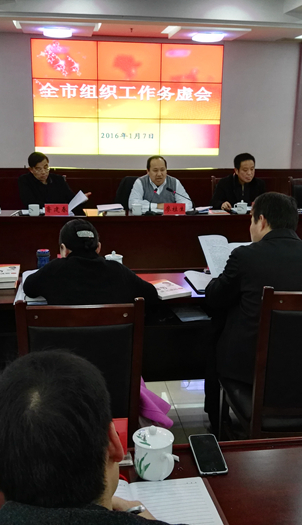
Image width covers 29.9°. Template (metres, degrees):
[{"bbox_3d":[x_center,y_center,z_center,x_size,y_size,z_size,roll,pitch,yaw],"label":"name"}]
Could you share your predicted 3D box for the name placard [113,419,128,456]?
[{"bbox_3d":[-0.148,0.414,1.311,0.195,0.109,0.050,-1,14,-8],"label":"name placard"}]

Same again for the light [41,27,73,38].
[{"bbox_3d":[-1.491,-3.691,9.078,0.460,0.110,0.460,-1,13,-8],"label":"light"}]

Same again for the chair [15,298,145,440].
[{"bbox_3d":[-0.258,0.556,2.120,0.440,1.020,0.530,-1,15,-8],"label":"chair"}]

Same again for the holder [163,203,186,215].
[{"bbox_3d":[0.204,-0.446,4.818,0.215,0.108,0.050,-1,13,-8],"label":"holder"}]

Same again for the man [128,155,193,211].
[{"bbox_3d":[0.054,-0.403,5.405,0.590,1.200,0.780,-1,14,-8],"label":"man"}]

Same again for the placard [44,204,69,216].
[{"bbox_3d":[-0.774,-0.430,4.644,0.190,0.095,0.050,-1,14,-8],"label":"placard"}]

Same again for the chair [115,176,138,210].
[{"bbox_3d":[-0.027,-0.346,5.668,0.480,0.960,0.580,-1,14,-8],"label":"chair"}]

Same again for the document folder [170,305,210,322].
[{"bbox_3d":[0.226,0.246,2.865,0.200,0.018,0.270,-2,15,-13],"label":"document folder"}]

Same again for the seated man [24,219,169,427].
[{"bbox_3d":[-0.255,0.393,2.476,0.600,1.160,0.760,-1,15,-9],"label":"seated man"}]

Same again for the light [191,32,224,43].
[{"bbox_3d":[0.905,-3.557,8.962,0.520,0.100,0.520,1,14,0],"label":"light"}]

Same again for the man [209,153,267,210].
[{"bbox_3d":[0.830,-0.427,5.537,0.540,1.260,0.700,-1,15,-9],"label":"man"}]

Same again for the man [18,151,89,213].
[{"bbox_3d":[-0.909,-0.388,5.274,0.620,1.260,0.720,-2,15,-12],"label":"man"}]

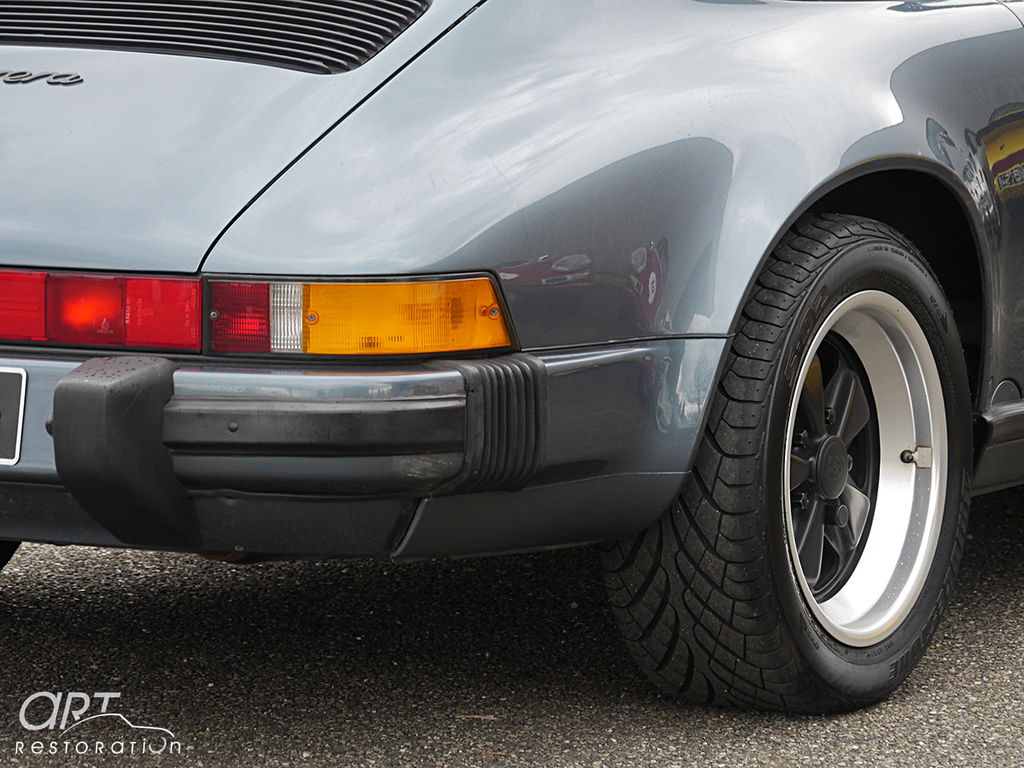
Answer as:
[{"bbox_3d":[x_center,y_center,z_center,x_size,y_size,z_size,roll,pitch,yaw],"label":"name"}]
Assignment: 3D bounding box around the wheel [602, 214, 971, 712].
[{"bbox_3d":[0.345,0.097,6.394,0.232,0.624,0.631,4,7,31],"label":"wheel"}]

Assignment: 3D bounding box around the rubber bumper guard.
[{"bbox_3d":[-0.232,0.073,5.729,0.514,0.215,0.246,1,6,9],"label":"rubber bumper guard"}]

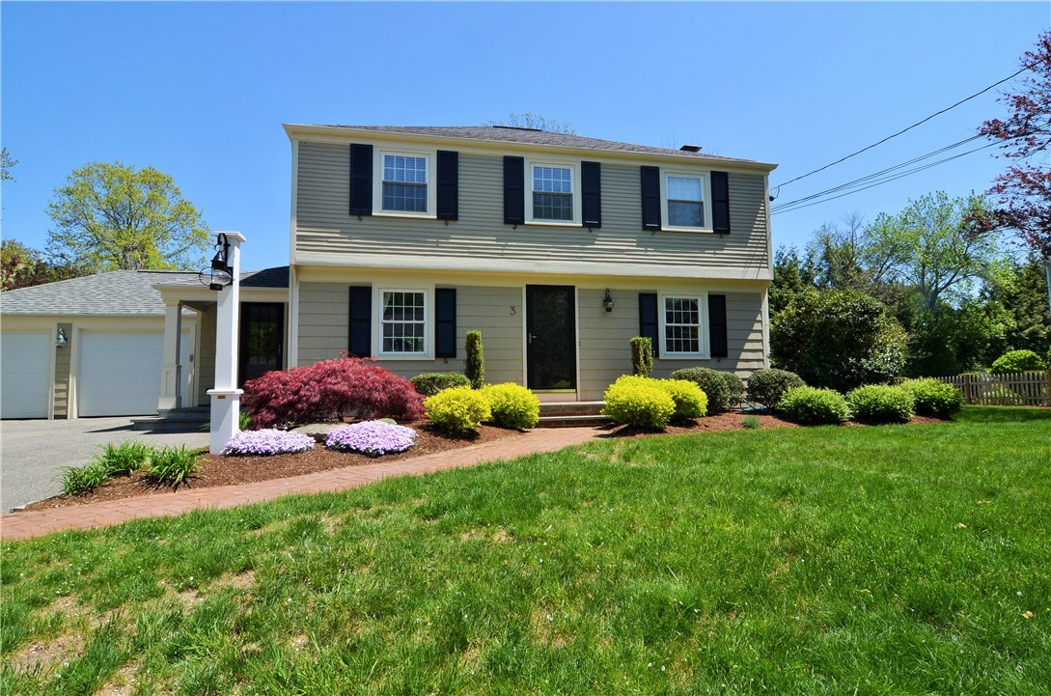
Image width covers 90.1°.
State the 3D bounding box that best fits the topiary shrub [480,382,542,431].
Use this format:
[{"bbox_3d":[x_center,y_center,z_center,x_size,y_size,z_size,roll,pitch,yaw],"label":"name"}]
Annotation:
[{"bbox_3d":[-0.262,0.953,8.650,1.001,0.726,1.001,0,-3,-11],"label":"topiary shrub"}]

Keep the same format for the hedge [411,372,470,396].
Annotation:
[{"bbox_3d":[-1.421,0.821,8.850,0.980,0.826,0.980,0,-3,-11],"label":"hedge"}]

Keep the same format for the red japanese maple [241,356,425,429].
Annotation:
[{"bbox_3d":[-2.969,0.721,7.963,2.800,1.120,2.200,0,-4,-11],"label":"red japanese maple"}]

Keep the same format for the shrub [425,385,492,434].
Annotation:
[{"bbox_3d":[-1.057,0.997,8.326,1.060,0.720,1.020,0,-4,-11],"label":"shrub"}]

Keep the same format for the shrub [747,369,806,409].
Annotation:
[{"bbox_3d":[4.894,0.830,10.174,1.040,0.780,1.000,0,-4,-11],"label":"shrub"}]

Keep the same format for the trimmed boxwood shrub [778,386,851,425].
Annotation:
[{"bbox_3d":[4.835,0.980,8.729,1.100,0.640,1.050,0,-4,-11],"label":"trimmed boxwood shrub"}]

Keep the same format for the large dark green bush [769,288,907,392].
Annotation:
[{"bbox_3d":[7.244,0.033,12.300,2.748,2.814,2.748,0,-3,-11],"label":"large dark green bush"}]

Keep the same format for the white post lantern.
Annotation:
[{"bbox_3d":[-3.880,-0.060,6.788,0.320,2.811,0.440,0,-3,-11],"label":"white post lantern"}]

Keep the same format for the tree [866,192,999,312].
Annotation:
[{"bbox_3d":[20.861,-2.821,27.000,5.378,10.378,5.378,0,-3,-11],"label":"tree"}]

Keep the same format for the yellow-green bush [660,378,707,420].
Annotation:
[{"bbox_3d":[2.681,0.905,9.127,1.000,0.700,0.970,0,-4,-11],"label":"yellow-green bush"}]

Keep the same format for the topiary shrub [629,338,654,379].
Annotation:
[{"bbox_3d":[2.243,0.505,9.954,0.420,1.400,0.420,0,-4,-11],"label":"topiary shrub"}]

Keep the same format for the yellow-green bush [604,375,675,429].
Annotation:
[{"bbox_3d":[1.838,0.881,8.500,1.130,0.853,1.130,0,-3,-11],"label":"yellow-green bush"}]

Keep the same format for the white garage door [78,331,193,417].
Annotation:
[{"bbox_3d":[-9.602,0.653,13.004,2.460,2.120,0.080,0,-4,-11],"label":"white garage door"}]

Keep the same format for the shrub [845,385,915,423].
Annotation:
[{"bbox_3d":[6.349,1.010,9.400,1.003,0.669,1.003,0,-3,-11],"label":"shrub"}]

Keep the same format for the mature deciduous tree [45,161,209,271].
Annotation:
[{"bbox_3d":[-20.965,-3.635,28.000,6.859,12.581,6.859,0,-3,-11],"label":"mature deciduous tree"}]

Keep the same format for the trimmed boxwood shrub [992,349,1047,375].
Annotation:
[{"bbox_3d":[16.716,0.748,17.754,1.450,1.400,1.400,0,-4,-11],"label":"trimmed boxwood shrub"}]

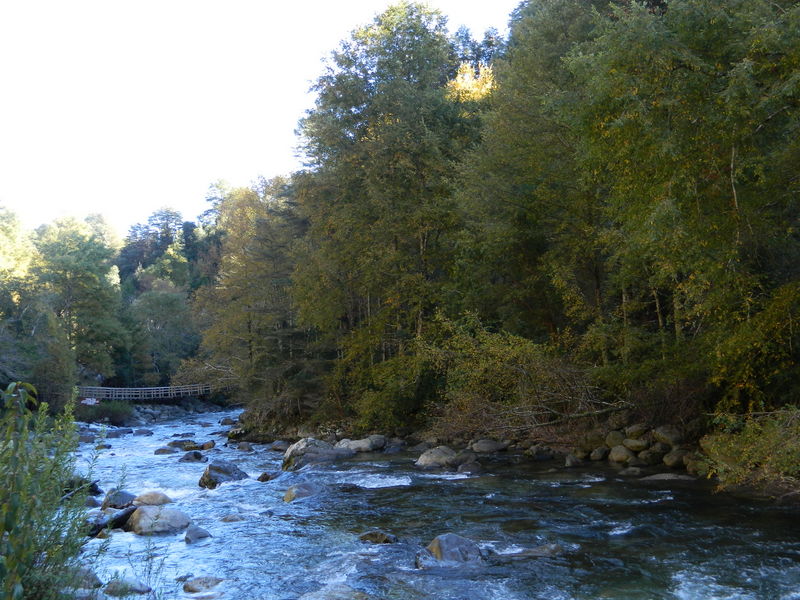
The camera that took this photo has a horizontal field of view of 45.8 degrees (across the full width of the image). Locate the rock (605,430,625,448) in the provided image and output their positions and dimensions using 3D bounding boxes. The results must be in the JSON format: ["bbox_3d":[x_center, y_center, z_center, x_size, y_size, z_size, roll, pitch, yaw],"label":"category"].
[{"bbox_3d":[6.081,3.946,26.800,0.550,0.480,0.480,-1,-5,16],"label":"rock"}]

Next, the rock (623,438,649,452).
[{"bbox_3d":[6.587,4.069,26.500,0.700,0.380,0.480,-1,-5,16],"label":"rock"}]

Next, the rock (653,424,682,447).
[{"bbox_3d":[7.580,3.833,26.800,0.790,0.560,0.620,-1,-5,16],"label":"rock"}]

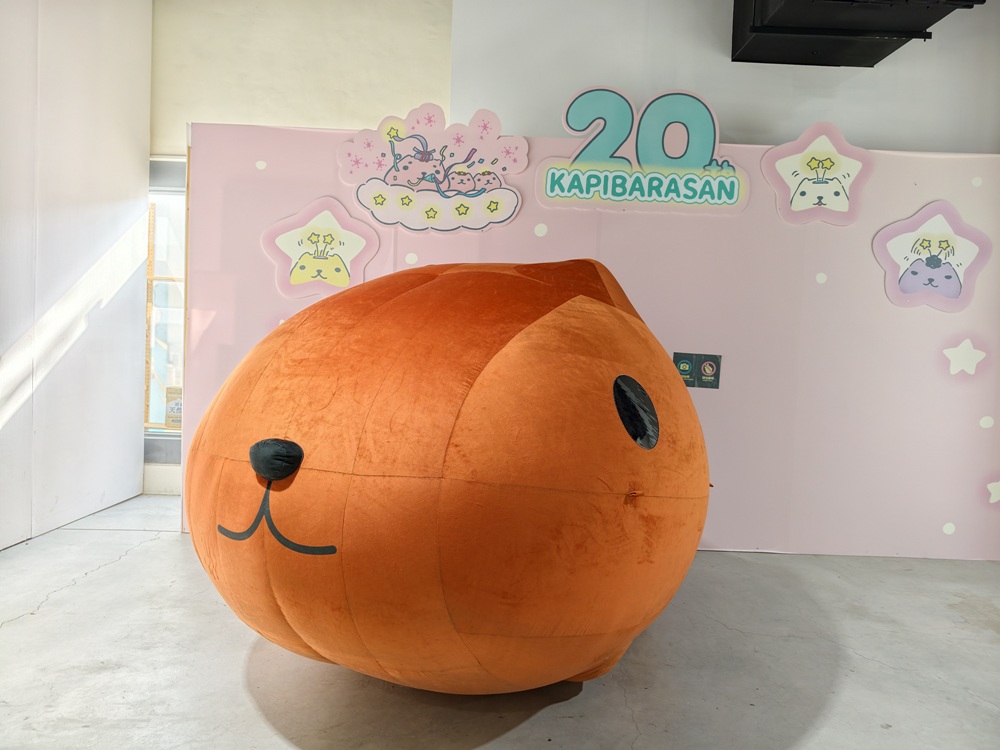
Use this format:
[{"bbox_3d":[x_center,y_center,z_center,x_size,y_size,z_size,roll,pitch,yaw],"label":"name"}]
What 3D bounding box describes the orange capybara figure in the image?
[{"bbox_3d":[-0.133,0.313,2.933,2.032,1.715,2.222,3,2,31],"label":"orange capybara figure"}]

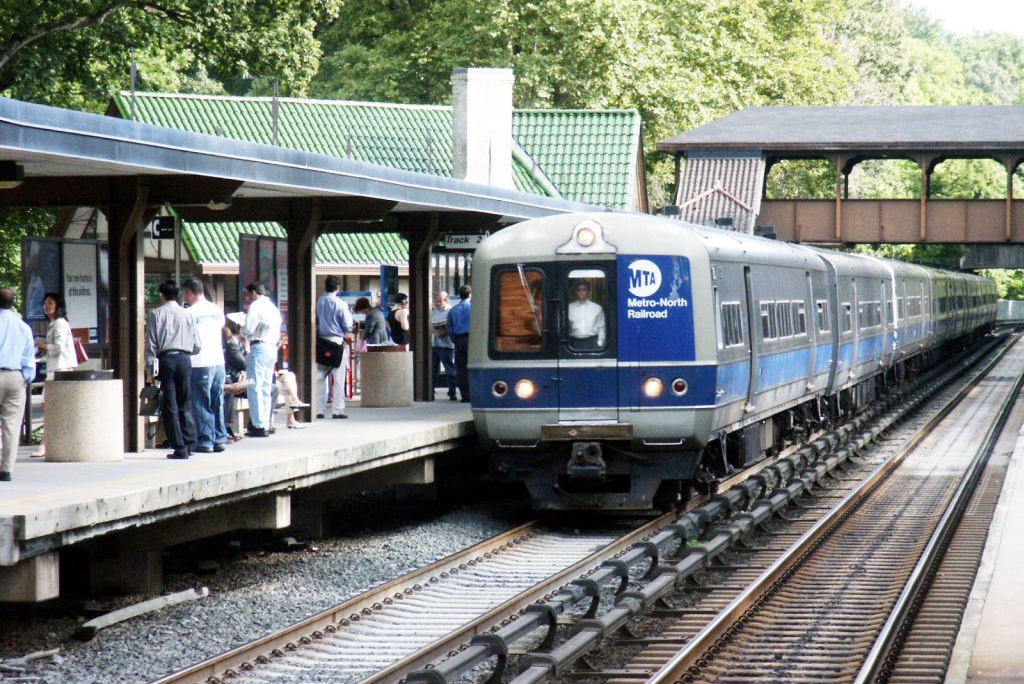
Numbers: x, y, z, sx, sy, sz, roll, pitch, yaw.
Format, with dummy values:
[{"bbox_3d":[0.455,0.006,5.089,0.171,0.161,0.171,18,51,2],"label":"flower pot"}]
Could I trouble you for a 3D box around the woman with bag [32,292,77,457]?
[{"bbox_3d":[-4.628,0.314,40.708,0.460,1.660,0.460,0,1,-18],"label":"woman with bag"}]

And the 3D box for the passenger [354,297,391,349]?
[{"bbox_3d":[-2.118,0.100,61.307,0.500,1.550,0.480,0,1,7],"label":"passenger"}]

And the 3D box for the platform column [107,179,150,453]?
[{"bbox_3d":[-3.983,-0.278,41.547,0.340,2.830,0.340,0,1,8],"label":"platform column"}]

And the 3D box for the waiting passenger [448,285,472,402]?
[{"bbox_3d":[-0.743,0.029,60.969,0.490,1.770,0.310,0,1,18],"label":"waiting passenger"}]

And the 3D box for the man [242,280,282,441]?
[{"bbox_3d":[-2.914,0.179,46.806,0.400,1.770,0.500,1,1,37],"label":"man"}]

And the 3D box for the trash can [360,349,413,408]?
[{"bbox_3d":[-1.811,0.507,58.531,0.775,0.870,0.775,0,1,0],"label":"trash can"}]

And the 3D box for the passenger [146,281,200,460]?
[{"bbox_3d":[-3.419,0.254,40.707,0.530,1.780,0.380,0,1,-18],"label":"passenger"}]

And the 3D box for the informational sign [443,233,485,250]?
[{"bbox_3d":[-0.703,-1.496,60.186,0.630,0.240,0.060,0,1,8],"label":"informational sign"}]

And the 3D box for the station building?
[{"bbox_3d":[-4.196,-2.481,102.024,15.000,7.200,7.800,-1,1,-44],"label":"station building"}]

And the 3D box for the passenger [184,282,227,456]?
[{"bbox_3d":[-3.170,0.241,41.604,0.480,1.790,0.320,0,1,-24],"label":"passenger"}]

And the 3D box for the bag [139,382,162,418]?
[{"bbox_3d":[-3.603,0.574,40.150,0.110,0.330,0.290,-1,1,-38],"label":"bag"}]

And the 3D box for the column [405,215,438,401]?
[{"bbox_3d":[-1.363,-0.516,60.598,0.450,2.800,0.360,0,1,8],"label":"column"}]

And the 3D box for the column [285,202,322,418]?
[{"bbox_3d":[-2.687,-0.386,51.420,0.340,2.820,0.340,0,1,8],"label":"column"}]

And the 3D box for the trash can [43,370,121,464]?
[{"bbox_3d":[-4.195,0.721,39.472,0.775,0.880,0.775,0,1,0],"label":"trash can"}]

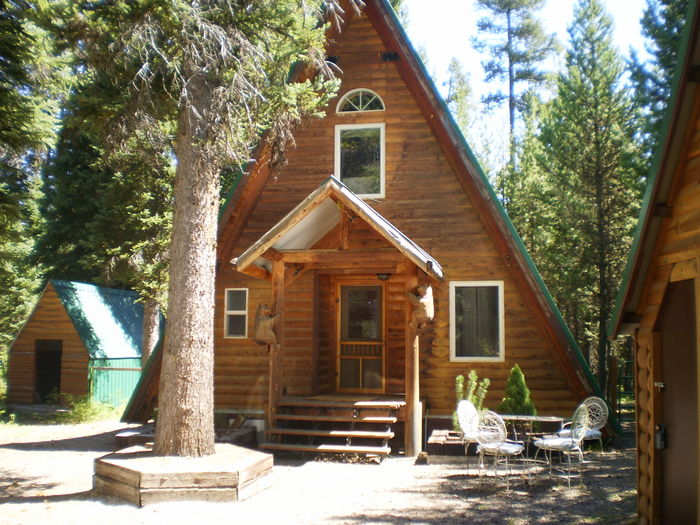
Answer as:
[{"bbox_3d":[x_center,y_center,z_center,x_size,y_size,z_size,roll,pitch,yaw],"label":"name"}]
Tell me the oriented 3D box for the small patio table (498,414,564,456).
[{"bbox_3d":[2.441,2.464,9.764,0.920,0.730,0.920,-1,-6,10],"label":"small patio table"}]

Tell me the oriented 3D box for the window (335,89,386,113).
[{"bbox_3d":[0.193,-2.848,12.794,0.867,0.429,0.100,-1,-6,10],"label":"window"}]

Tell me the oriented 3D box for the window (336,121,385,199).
[{"bbox_3d":[0.173,-1.757,12.680,0.893,1.337,0.100,-1,-6,10],"label":"window"}]

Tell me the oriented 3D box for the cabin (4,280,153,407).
[{"bbox_3d":[-7.861,2.420,21.817,2.500,3.438,3.400,-1,-6,14],"label":"cabin"}]

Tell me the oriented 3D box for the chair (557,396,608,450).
[{"bbox_3d":[3.383,2.458,10.686,0.620,0.950,0.580,4,-7,-34],"label":"chair"}]

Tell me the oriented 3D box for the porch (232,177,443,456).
[{"bbox_3d":[-0.078,0.886,11.775,3.226,4.259,1.800,-1,-6,10],"label":"porch"}]

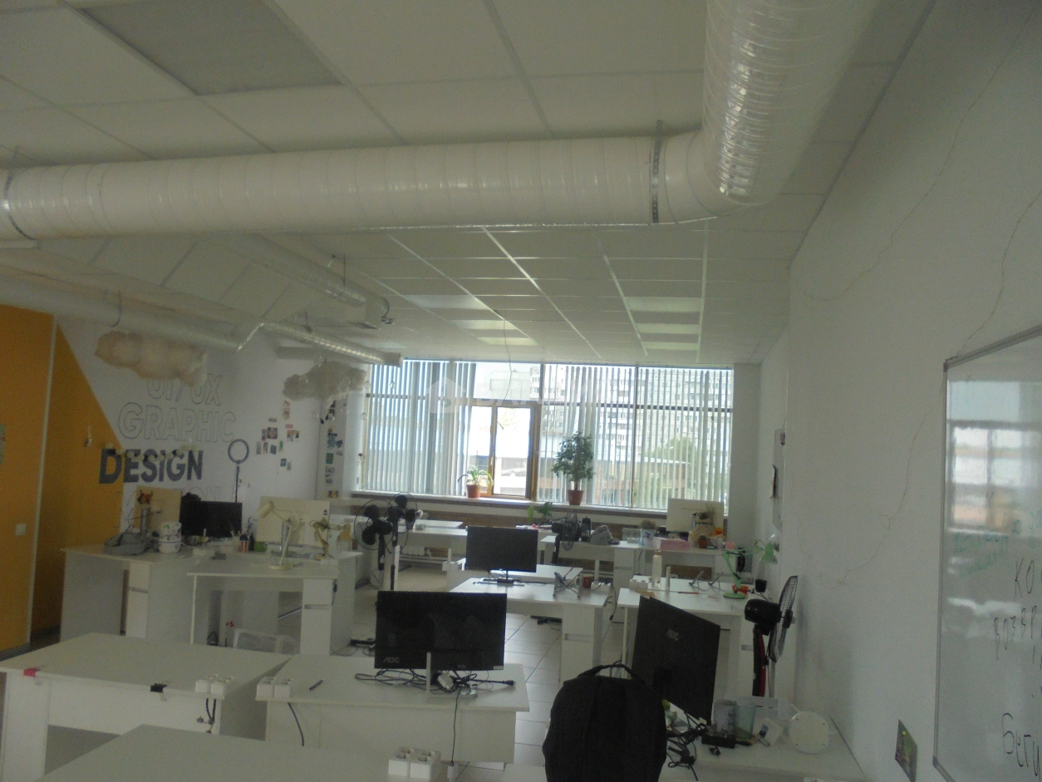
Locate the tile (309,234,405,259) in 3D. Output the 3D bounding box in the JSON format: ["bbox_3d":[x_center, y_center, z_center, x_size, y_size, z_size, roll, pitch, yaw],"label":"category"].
[{"bbox_3d":[-1.004,-0.907,4.854,0.600,0.020,0.600,2,-4,12],"label":"tile"}]

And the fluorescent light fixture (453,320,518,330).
[{"bbox_3d":[-0.365,-0.686,7.824,0.600,0.060,0.600,2,-4,12],"label":"fluorescent light fixture"}]

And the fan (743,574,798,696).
[{"bbox_3d":[1.071,1.418,3.550,0.430,1.180,0.450,2,-4,11],"label":"fan"}]

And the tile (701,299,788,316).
[{"bbox_3d":[1.721,-0.671,6.114,0.595,0.020,0.595,2,-4,13],"label":"tile"}]

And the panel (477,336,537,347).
[{"bbox_3d":[-0.113,-0.570,8.961,0.600,0.030,0.600,2,-4,12],"label":"panel"}]

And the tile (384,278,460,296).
[{"bbox_3d":[-0.747,-0.810,6.039,0.600,0.020,0.600,2,-4,12],"label":"tile"}]

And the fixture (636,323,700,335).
[{"bbox_3d":[1.394,-0.602,7.413,0.595,0.030,0.595,2,-4,13],"label":"fixture"}]

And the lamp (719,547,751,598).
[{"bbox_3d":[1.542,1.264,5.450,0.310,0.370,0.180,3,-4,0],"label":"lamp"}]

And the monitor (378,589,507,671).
[{"bbox_3d":[-0.325,1.004,3.196,0.525,0.365,0.170,4,-4,-8],"label":"monitor"}]

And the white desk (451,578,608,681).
[{"bbox_3d":[0.019,1.696,5.131,1.020,0.750,0.590,2,-4,8],"label":"white desk"}]

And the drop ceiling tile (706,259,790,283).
[{"bbox_3d":[1.456,-0.761,4.908,0.600,0.020,0.600,2,-4,12],"label":"drop ceiling tile"}]

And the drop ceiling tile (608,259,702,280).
[{"bbox_3d":[0.883,-0.792,5.068,0.600,0.020,0.600,2,-4,12],"label":"drop ceiling tile"}]

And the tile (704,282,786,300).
[{"bbox_3d":[1.595,-0.721,5.524,0.600,0.020,0.600,2,-4,12],"label":"tile"}]

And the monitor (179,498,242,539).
[{"bbox_3d":[-2.538,1.056,6.420,0.500,0.340,0.100,4,-4,-10],"label":"monitor"}]

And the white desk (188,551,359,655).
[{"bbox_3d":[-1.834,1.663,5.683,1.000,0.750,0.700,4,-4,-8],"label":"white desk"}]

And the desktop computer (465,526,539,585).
[{"bbox_3d":[-0.136,1.181,5.639,0.515,0.378,0.170,3,-4,-2],"label":"desktop computer"}]

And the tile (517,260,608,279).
[{"bbox_3d":[0.295,-0.809,5.167,0.600,0.020,0.600,2,-4,12],"label":"tile"}]

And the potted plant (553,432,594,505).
[{"bbox_3d":[0.667,0.977,9.900,0.540,0.940,0.500,2,-4,12],"label":"potted plant"}]

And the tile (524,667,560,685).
[{"bbox_3d":[0.264,2.171,5.918,0.400,0.010,0.400,2,-4,12],"label":"tile"}]

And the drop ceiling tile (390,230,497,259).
[{"bbox_3d":[-0.421,-0.882,4.755,0.595,0.020,0.595,2,-4,13],"label":"drop ceiling tile"}]

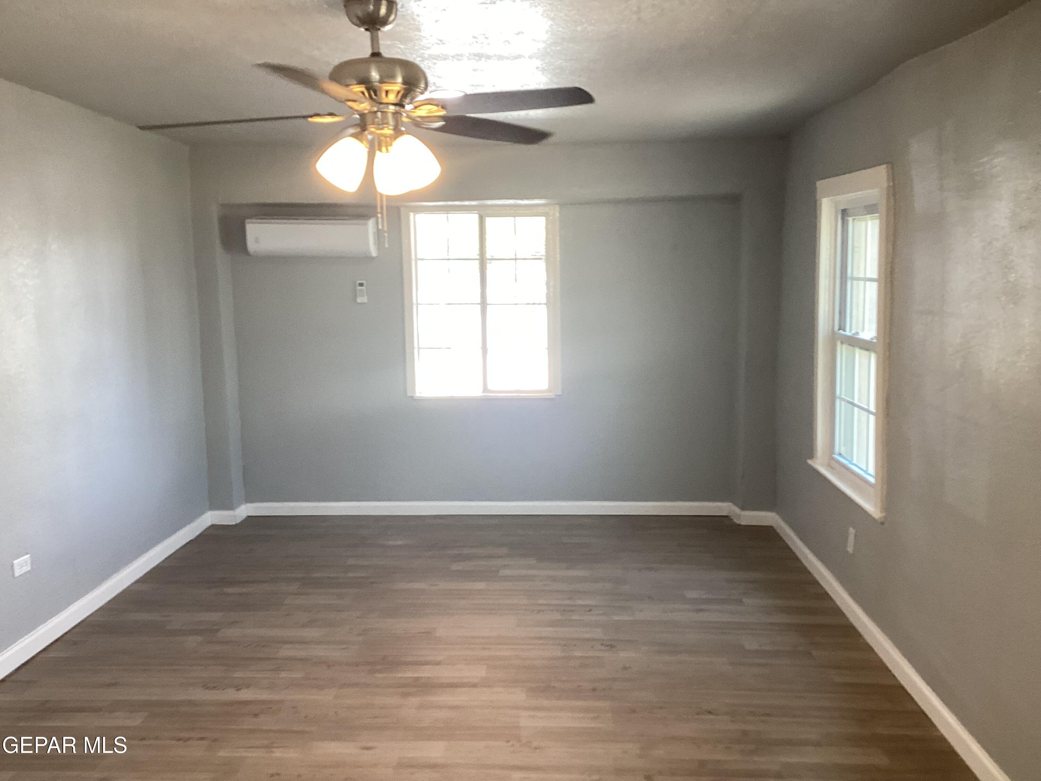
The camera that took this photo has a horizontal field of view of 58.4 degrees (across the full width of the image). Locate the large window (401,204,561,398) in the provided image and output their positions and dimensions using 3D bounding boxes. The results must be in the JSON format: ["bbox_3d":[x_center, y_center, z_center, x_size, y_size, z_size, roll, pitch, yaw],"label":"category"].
[{"bbox_3d":[-0.249,-0.583,6.142,1.028,1.237,0.100,0,7,3],"label":"large window"}]

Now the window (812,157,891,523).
[{"bbox_3d":[1.550,-0.255,4.297,0.120,1.430,1.144,0,7,3],"label":"window"}]

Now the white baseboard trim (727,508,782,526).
[{"bbox_3d":[1.508,0.801,6.046,0.257,0.091,0.253,0,7,3],"label":"white baseboard trim"}]

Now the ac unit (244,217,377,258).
[{"bbox_3d":[-1.343,-0.985,6.020,0.802,0.256,0.200,0,7,3],"label":"ac unit"}]

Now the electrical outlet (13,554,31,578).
[{"bbox_3d":[-2.114,0.745,3.956,0.008,0.072,0.118,-1,7,2],"label":"electrical outlet"}]

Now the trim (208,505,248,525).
[{"bbox_3d":[-1.952,0.822,6.235,0.197,0.091,0.253,0,7,3],"label":"trim"}]

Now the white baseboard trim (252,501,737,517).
[{"bbox_3d":[-0.232,0.795,6.274,3.275,0.091,0.015,0,7,3],"label":"white baseboard trim"}]

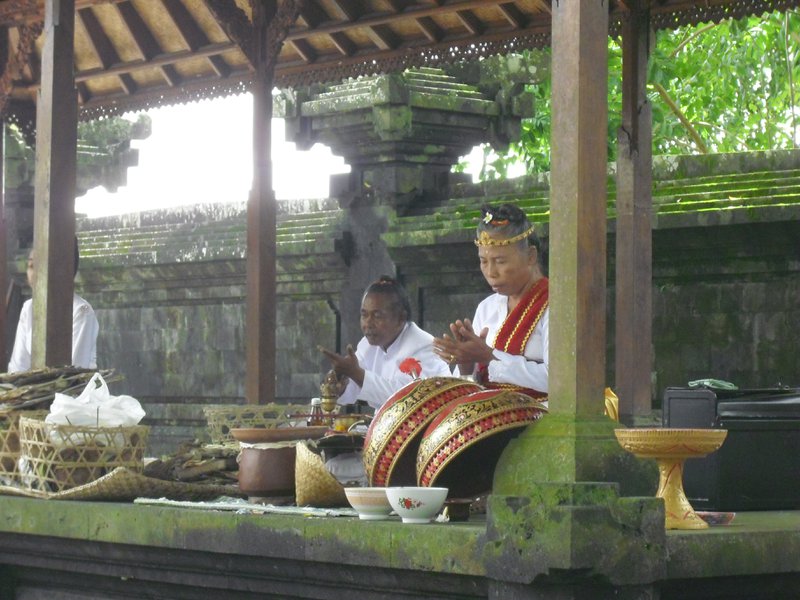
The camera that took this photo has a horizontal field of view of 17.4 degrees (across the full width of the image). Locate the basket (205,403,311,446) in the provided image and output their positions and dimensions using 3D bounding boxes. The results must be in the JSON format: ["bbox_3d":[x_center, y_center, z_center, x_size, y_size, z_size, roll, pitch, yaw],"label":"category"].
[{"bbox_3d":[-0.486,0.437,9.100,0.420,0.170,0.420,2,-3,-38],"label":"basket"}]

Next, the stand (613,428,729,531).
[{"bbox_3d":[0.668,0.441,6.450,0.277,0.255,0.277,0,-2,0],"label":"stand"}]

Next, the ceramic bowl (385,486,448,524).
[{"bbox_3d":[0.043,0.522,6.640,0.160,0.091,0.160,0,-2,0],"label":"ceramic bowl"}]

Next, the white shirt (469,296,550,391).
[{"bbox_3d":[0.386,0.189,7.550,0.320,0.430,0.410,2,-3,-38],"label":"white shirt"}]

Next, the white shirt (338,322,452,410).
[{"bbox_3d":[-0.015,0.312,8.800,0.340,0.470,0.420,2,-3,-38],"label":"white shirt"}]

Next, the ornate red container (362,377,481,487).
[{"bbox_3d":[0.050,0.352,6.796,0.185,0.400,0.400,39,0,30],"label":"ornate red container"}]

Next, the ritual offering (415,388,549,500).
[{"bbox_3d":[0.199,0.371,6.971,0.420,0.190,0.420,0,-44,-52],"label":"ritual offering"}]

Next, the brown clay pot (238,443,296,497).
[{"bbox_3d":[-0.323,0.471,7.050,0.225,0.165,0.220,0,-2,0],"label":"brown clay pot"}]

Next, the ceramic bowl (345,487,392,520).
[{"bbox_3d":[-0.060,0.488,6.250,0.145,0.073,0.145,0,-2,0],"label":"ceramic bowl"}]

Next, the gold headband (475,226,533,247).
[{"bbox_3d":[0.303,-0.183,7.460,0.190,0.050,0.165,-14,7,-41],"label":"gold headband"}]

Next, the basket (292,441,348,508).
[{"bbox_3d":[-0.202,0.458,6.860,0.150,0.175,0.150,0,-2,6],"label":"basket"}]

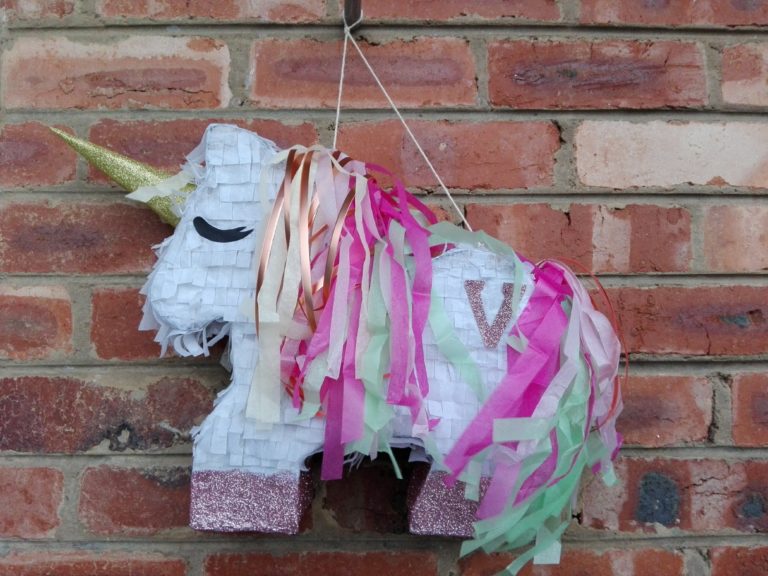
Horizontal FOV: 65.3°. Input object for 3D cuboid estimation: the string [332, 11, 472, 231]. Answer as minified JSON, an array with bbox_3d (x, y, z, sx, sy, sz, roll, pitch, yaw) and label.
[{"bbox_3d":[0.015,-0.153,0.540,0.121,0.215,0.035,0,-4,0],"label":"string"}]

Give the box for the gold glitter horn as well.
[{"bbox_3d":[-0.227,-0.103,0.521,0.149,0.043,0.043,30,-3,2],"label":"gold glitter horn"}]

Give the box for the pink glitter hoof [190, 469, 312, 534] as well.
[{"bbox_3d":[-0.107,0.168,0.502,0.084,0.045,0.077,2,-4,0],"label":"pink glitter hoof"}]

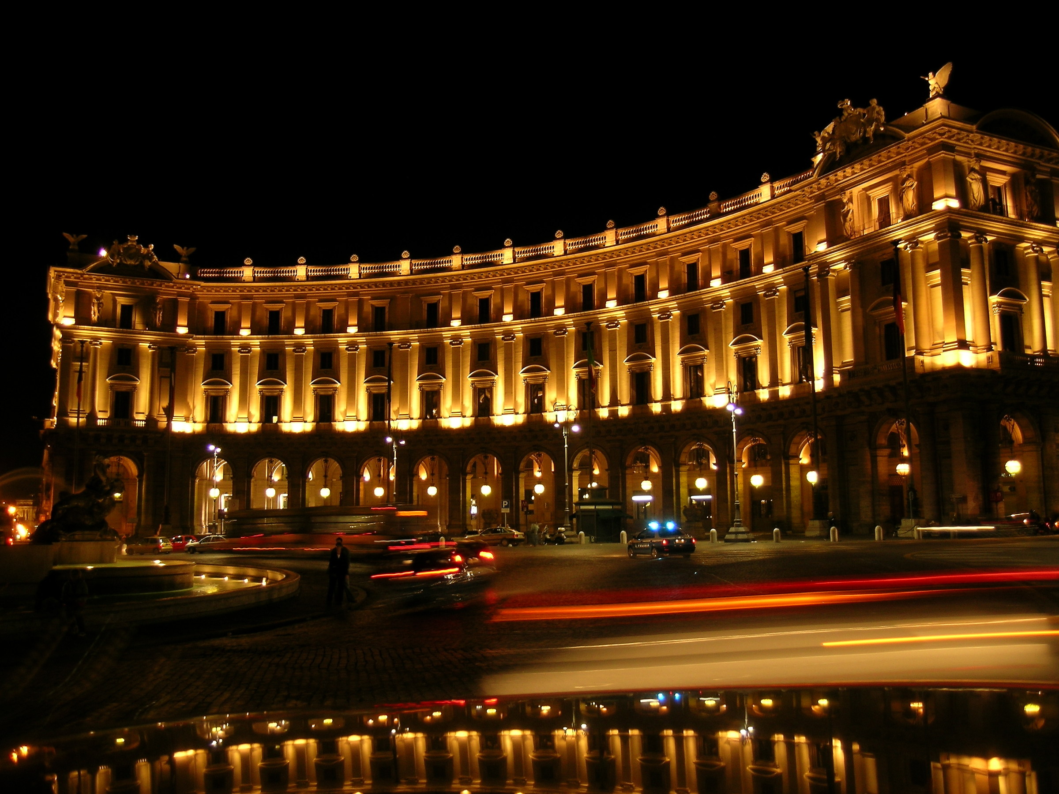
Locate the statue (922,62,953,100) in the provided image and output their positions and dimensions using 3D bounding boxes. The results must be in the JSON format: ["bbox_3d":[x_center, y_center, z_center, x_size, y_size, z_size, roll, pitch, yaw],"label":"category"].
[{"bbox_3d":[31.199,-24.302,72.916,1.400,2.592,2.150,3,-8,-25],"label":"statue"}]

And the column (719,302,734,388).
[{"bbox_3d":[18.981,-5.020,90.858,0.500,8.772,1.250,6,-10,-41],"label":"column"}]

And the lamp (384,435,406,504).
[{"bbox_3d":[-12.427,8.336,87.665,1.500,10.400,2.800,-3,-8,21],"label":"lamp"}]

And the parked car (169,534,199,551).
[{"bbox_3d":[-28.796,12.135,78.500,3.750,1.430,1.620,-1,-7,6],"label":"parked car"}]

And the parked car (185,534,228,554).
[{"bbox_3d":[-25.259,11.757,75.500,4.250,1.420,1.700,-1,-7,6],"label":"parked car"}]

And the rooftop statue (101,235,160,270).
[{"bbox_3d":[-46.268,-16.851,110.379,5.797,3.715,1.500,4,-8,-30],"label":"rooftop statue"}]

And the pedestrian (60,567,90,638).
[{"bbox_3d":[-8.831,3.993,18.421,0.460,1.340,0.440,4,-9,-35],"label":"pedestrian"}]

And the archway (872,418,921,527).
[{"bbox_3d":[28.226,5.854,72.246,1.200,8.306,4.070,4,-8,-30],"label":"archway"}]

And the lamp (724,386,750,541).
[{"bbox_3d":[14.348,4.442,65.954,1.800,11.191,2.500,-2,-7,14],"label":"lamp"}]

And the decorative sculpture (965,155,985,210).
[{"bbox_3d":[29.617,-14.270,63.184,1.100,3.895,0.850,3,-8,-26],"label":"decorative sculpture"}]

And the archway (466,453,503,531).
[{"bbox_3d":[-4.379,10.034,98.359,4.200,8.293,1.100,-4,-8,22],"label":"archway"}]

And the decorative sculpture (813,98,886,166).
[{"bbox_3d":[23.837,-19.767,70.698,1.500,3.400,5.100,3,-8,-26],"label":"decorative sculpture"}]

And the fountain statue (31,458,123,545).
[{"bbox_3d":[-12.418,2.829,26.047,2.150,2.360,1.400,-2,-7,7],"label":"fountain statue"}]

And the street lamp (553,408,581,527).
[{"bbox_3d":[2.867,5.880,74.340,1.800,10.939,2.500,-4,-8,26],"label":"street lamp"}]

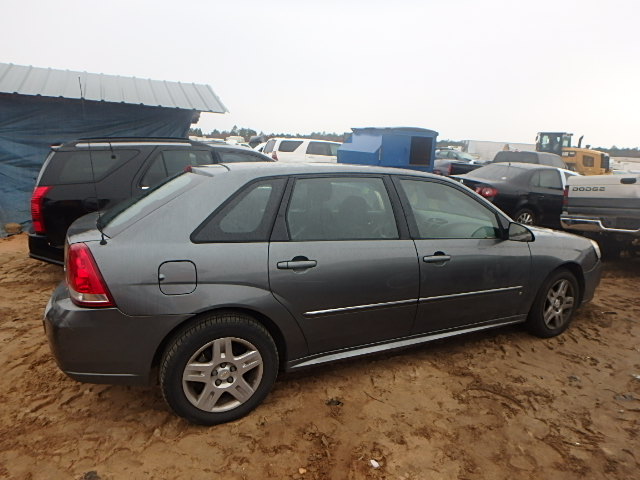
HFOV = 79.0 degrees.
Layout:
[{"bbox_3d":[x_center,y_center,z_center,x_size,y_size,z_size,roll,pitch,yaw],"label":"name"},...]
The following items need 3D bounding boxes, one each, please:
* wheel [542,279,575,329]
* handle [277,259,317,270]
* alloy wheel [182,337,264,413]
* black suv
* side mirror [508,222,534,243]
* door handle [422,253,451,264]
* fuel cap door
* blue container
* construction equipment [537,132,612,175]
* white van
[{"bbox_3d":[2.045,0.550,3.384,0.445,0.445,0.150,-5,14,-27],"label":"wheel"},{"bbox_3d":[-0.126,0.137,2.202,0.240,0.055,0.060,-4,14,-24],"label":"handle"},{"bbox_3d":[-0.553,0.748,2.224,0.445,0.445,0.150,-4,14,-24],"label":"alloy wheel"},{"bbox_3d":[-1.685,-0.762,6.518,4.930,1.720,1.850,-5,14,-26],"label":"black suv"},{"bbox_3d":[1.498,-0.057,2.822,0.130,0.150,0.220,-4,14,-24],"label":"side mirror"},{"bbox_3d":[0.794,0.123,2.625,0.235,0.050,0.060,-4,14,-24],"label":"door handle"},{"bbox_3d":[-0.722,0.190,1.971,0.180,0.185,0.030,-4,14,-24],"label":"fuel cap door"},{"bbox_3d":[2.505,-2.741,14.200,2.700,2.450,2.600,-4,14,-24],"label":"blue container"},{"bbox_3d":[17.695,-6.412,30.160,2.600,3.350,7.000,-9,16,-40],"label":"construction equipment"},{"bbox_3d":[-0.034,-3.784,18.802,5.100,1.920,1.980,-4,14,-25],"label":"white van"}]

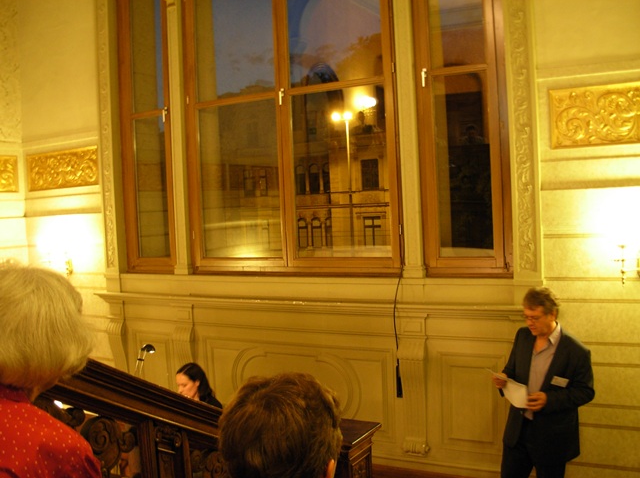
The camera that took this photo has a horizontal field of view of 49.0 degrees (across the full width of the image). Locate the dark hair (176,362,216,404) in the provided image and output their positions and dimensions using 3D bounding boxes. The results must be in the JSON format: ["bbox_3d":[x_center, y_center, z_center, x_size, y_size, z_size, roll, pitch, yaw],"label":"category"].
[{"bbox_3d":[-0.800,0.949,4.550,0.250,0.300,0.210,-3,2,-41],"label":"dark hair"}]

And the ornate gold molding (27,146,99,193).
[{"bbox_3d":[-3.009,-0.800,8.206,1.212,0.432,0.060,-1,1,31],"label":"ornate gold molding"}]

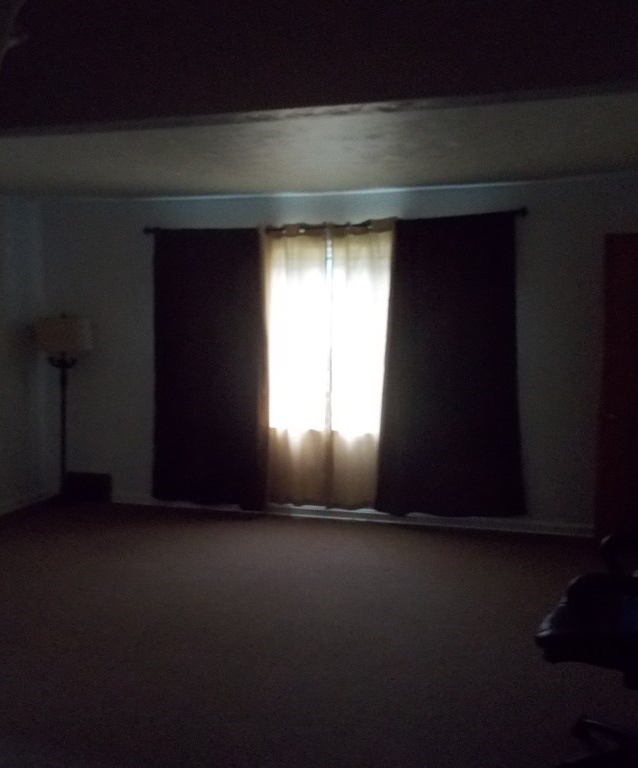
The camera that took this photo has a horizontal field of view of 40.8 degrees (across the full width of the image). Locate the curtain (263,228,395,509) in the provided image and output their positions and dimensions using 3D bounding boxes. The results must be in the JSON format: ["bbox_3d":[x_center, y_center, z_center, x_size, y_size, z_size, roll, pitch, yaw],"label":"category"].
[{"bbox_3d":[0.059,-0.118,6.402,1.000,2.120,0.090,1,5,17],"label":"curtain"}]

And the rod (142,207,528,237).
[{"bbox_3d":[0.019,-1.190,6.325,2.950,0.050,0.090,0,5,17],"label":"rod"}]

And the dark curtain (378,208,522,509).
[{"bbox_3d":[0.937,-0.117,6.127,1.090,2.130,0.100,1,5,17],"label":"dark curtain"}]

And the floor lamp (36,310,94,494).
[{"bbox_3d":[-2.046,0.225,6.898,0.450,1.550,0.450,1,5,17],"label":"floor lamp"}]

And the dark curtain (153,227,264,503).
[{"bbox_3d":[-0.873,-0.124,6.672,0.970,2.140,0.100,1,5,17],"label":"dark curtain"}]

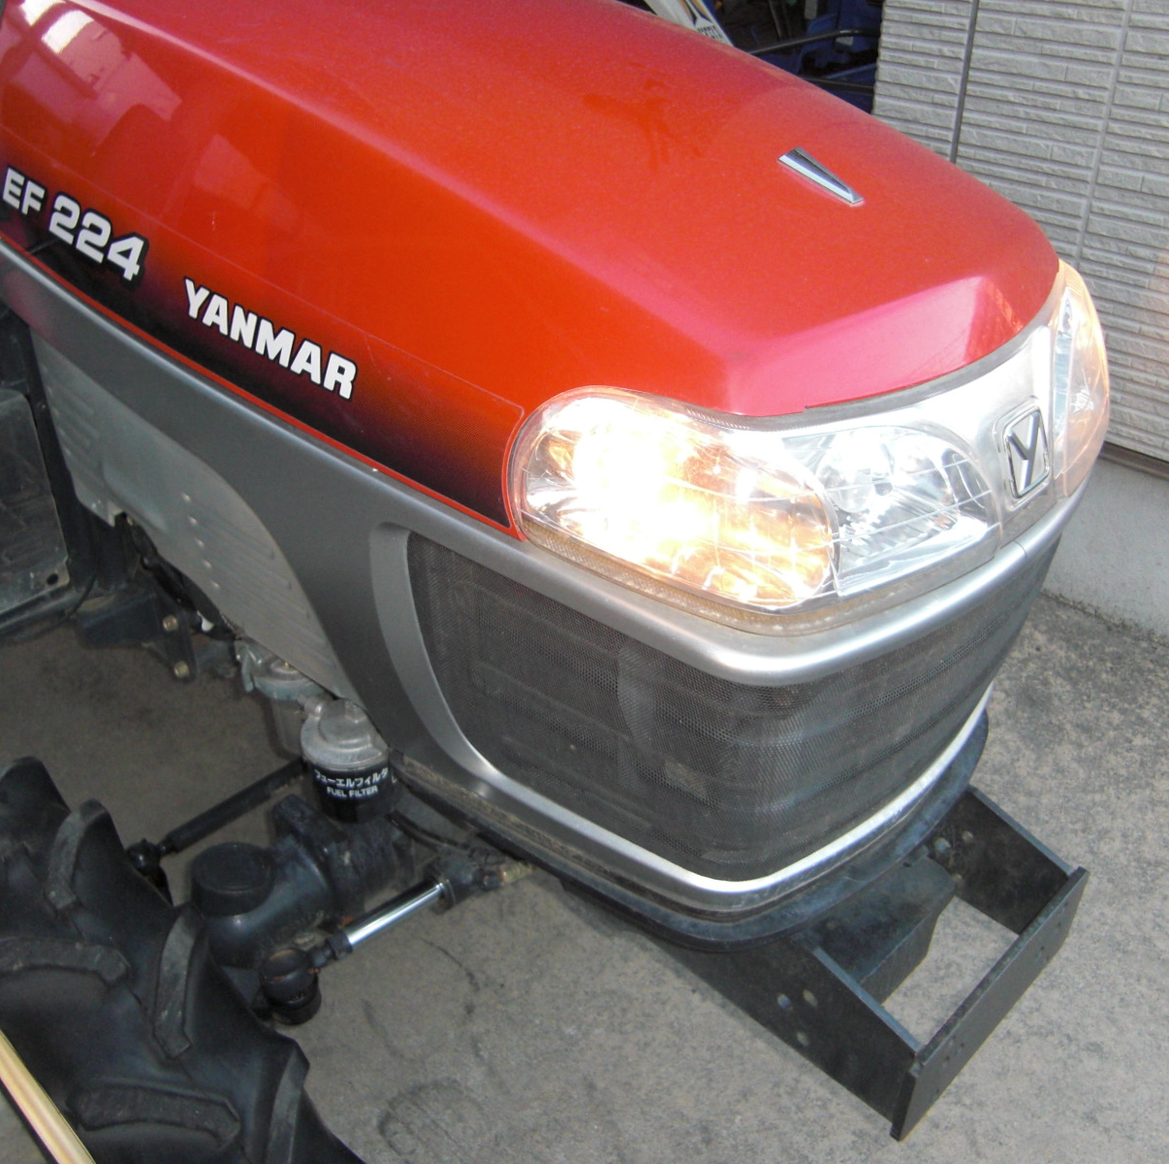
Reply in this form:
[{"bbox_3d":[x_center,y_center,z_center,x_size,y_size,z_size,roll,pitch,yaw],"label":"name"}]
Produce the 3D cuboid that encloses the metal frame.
[{"bbox_3d":[0.251,0.281,1.126,0.277,0.168,0.269,29,47,36],"label":"metal frame"}]

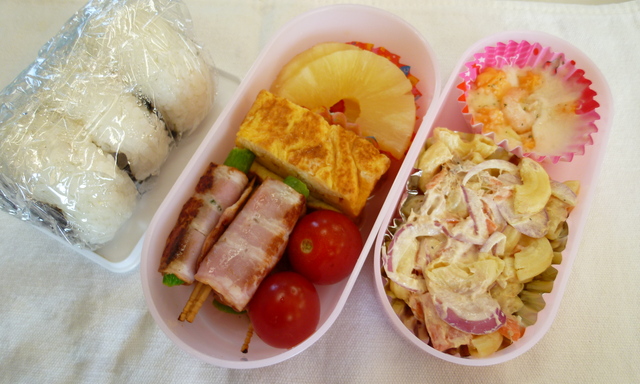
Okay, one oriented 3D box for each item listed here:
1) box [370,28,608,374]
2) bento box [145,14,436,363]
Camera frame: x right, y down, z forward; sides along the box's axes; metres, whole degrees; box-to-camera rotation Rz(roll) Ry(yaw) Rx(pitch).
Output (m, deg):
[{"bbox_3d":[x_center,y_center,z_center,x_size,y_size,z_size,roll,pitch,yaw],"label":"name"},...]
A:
[{"bbox_3d":[0.078,0.000,0.208,0.075,0.040,0.161,25,73,10],"label":"box"},{"bbox_3d":[-0.007,-0.005,0.209,0.084,0.047,0.172,26,73,10],"label":"bento box"}]

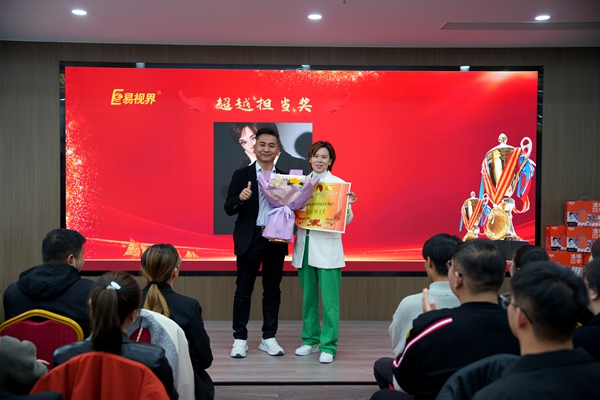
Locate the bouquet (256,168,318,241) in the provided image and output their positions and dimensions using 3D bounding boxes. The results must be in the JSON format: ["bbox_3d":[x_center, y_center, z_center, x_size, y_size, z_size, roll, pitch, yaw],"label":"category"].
[{"bbox_3d":[-0.092,0.048,4.767,0.430,0.500,0.280,4,5,-5],"label":"bouquet"}]

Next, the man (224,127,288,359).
[{"bbox_3d":[-0.335,0.313,5.007,0.480,1.746,0.400,0,2,-7],"label":"man"}]

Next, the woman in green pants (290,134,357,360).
[{"bbox_3d":[0.185,0.373,4.919,0.460,1.636,0.410,1,2,11],"label":"woman in green pants"}]

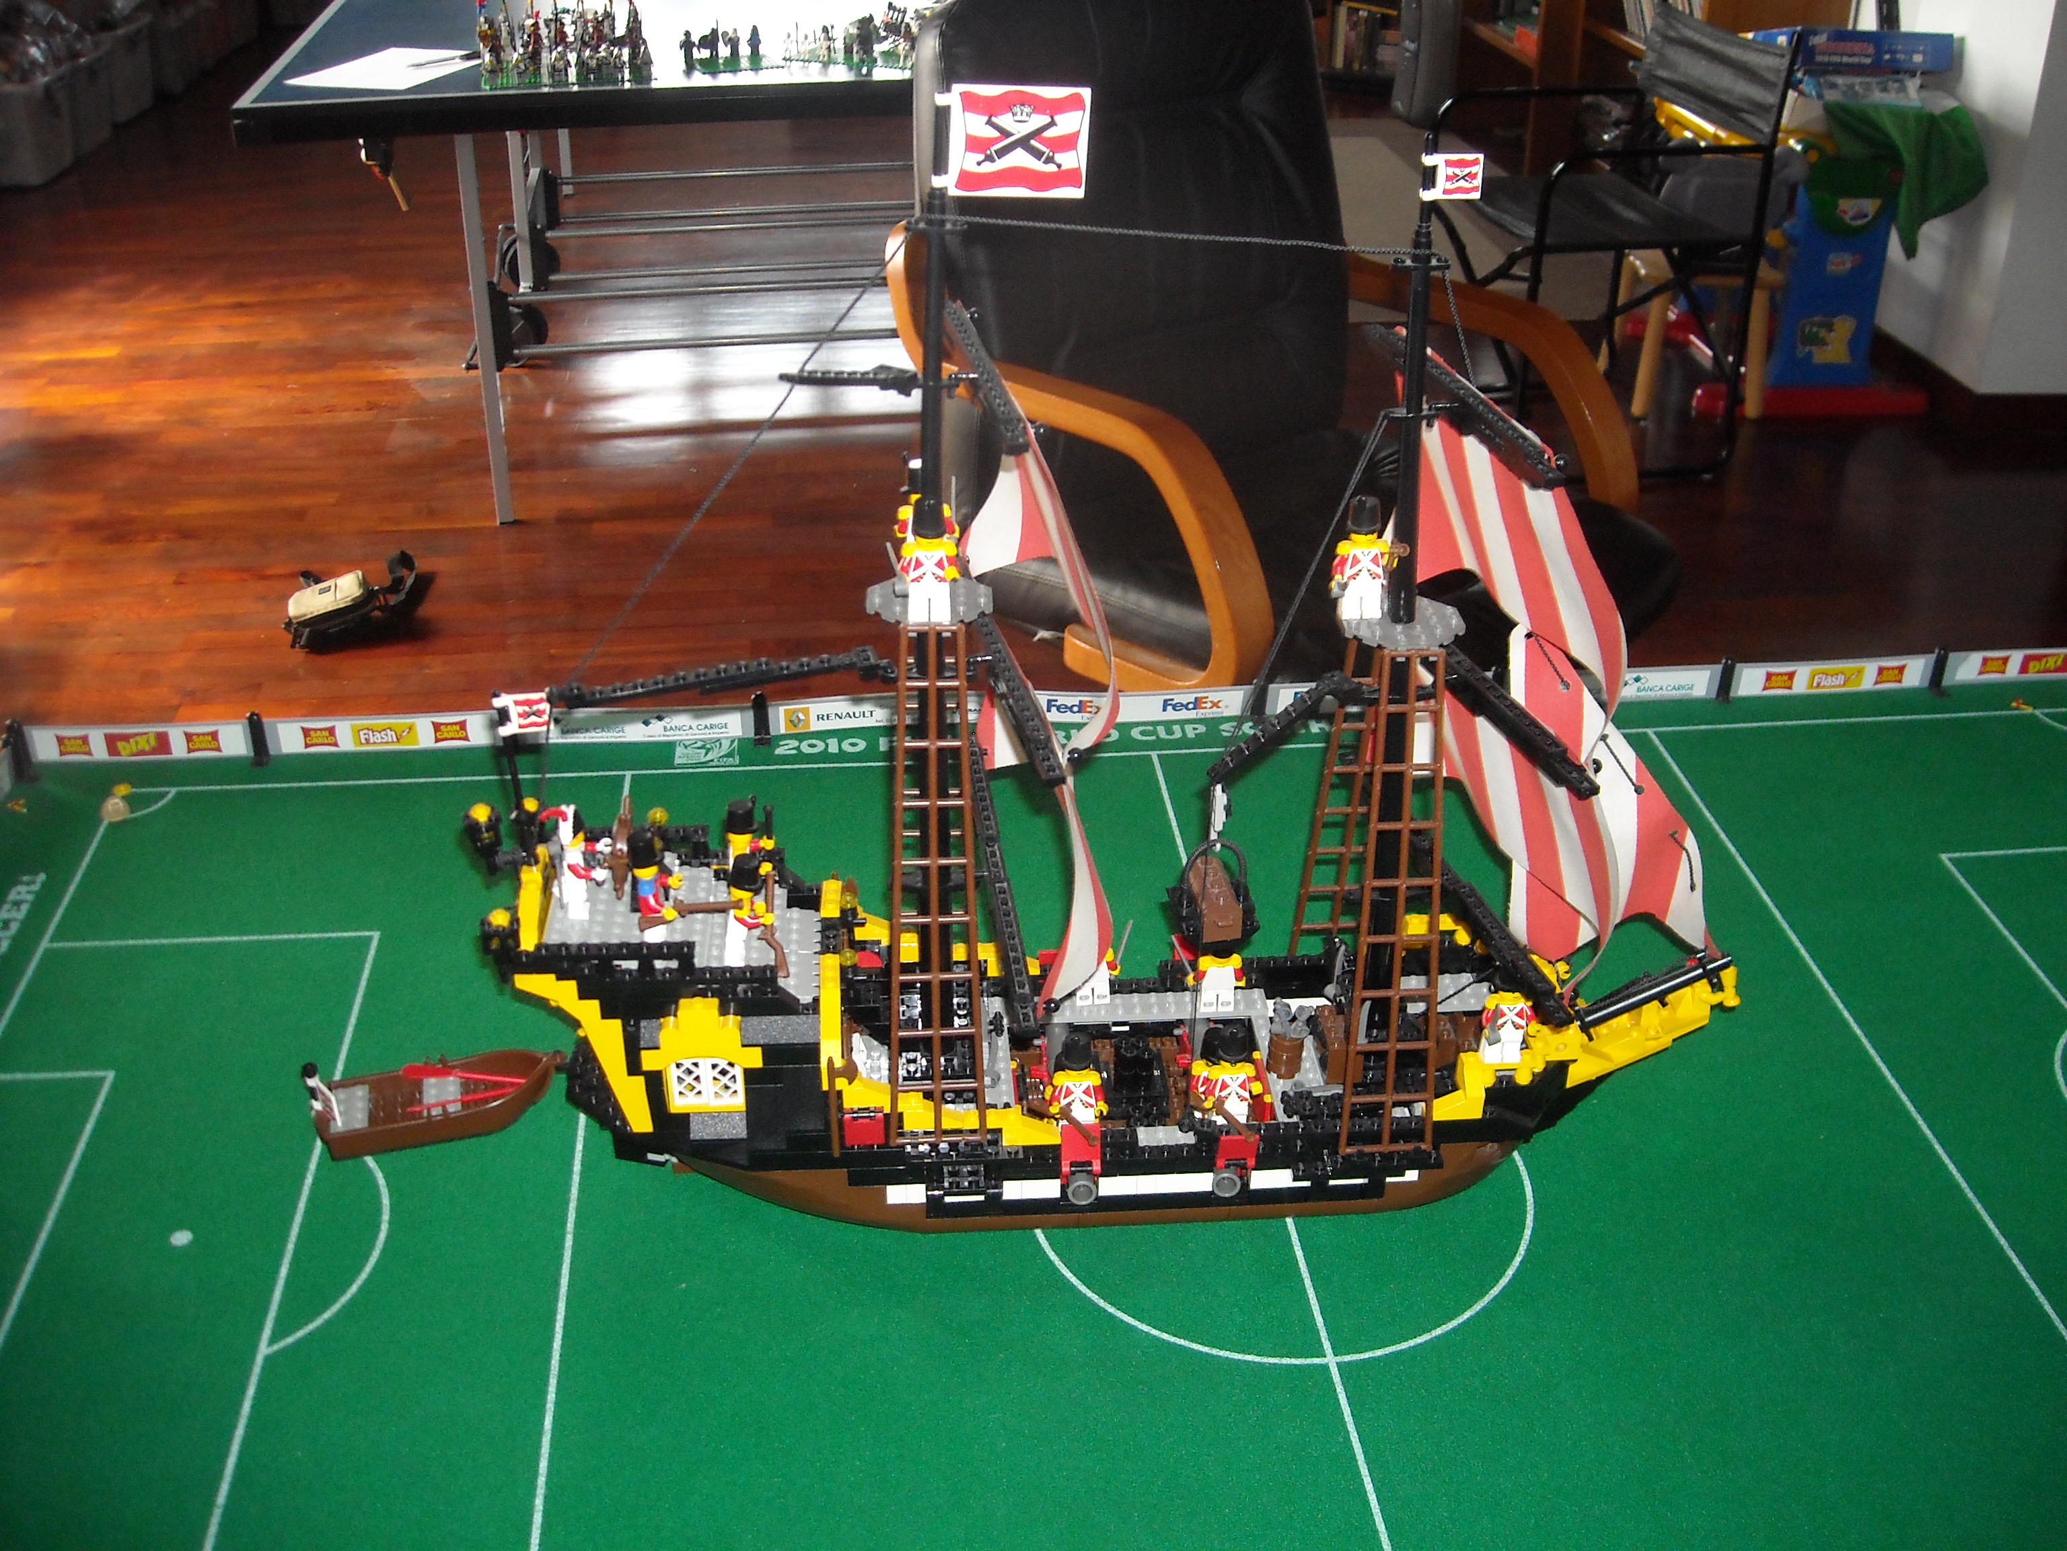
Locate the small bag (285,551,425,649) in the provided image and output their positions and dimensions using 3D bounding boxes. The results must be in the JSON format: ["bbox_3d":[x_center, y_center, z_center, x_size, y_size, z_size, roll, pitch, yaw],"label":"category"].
[{"bbox_3d":[-1.002,-0.261,3.081,0.175,0.080,0.105,-20,55,-30],"label":"small bag"}]

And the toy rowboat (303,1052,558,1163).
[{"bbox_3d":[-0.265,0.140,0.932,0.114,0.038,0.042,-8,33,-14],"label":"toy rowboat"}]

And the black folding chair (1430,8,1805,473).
[{"bbox_3d":[0.996,-0.967,3.752,0.450,0.780,0.495,-7,32,-12],"label":"black folding chair"}]

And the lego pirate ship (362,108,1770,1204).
[{"bbox_3d":[0.039,-0.032,0.816,0.555,0.462,0.198,-1,32,-4],"label":"lego pirate ship"}]

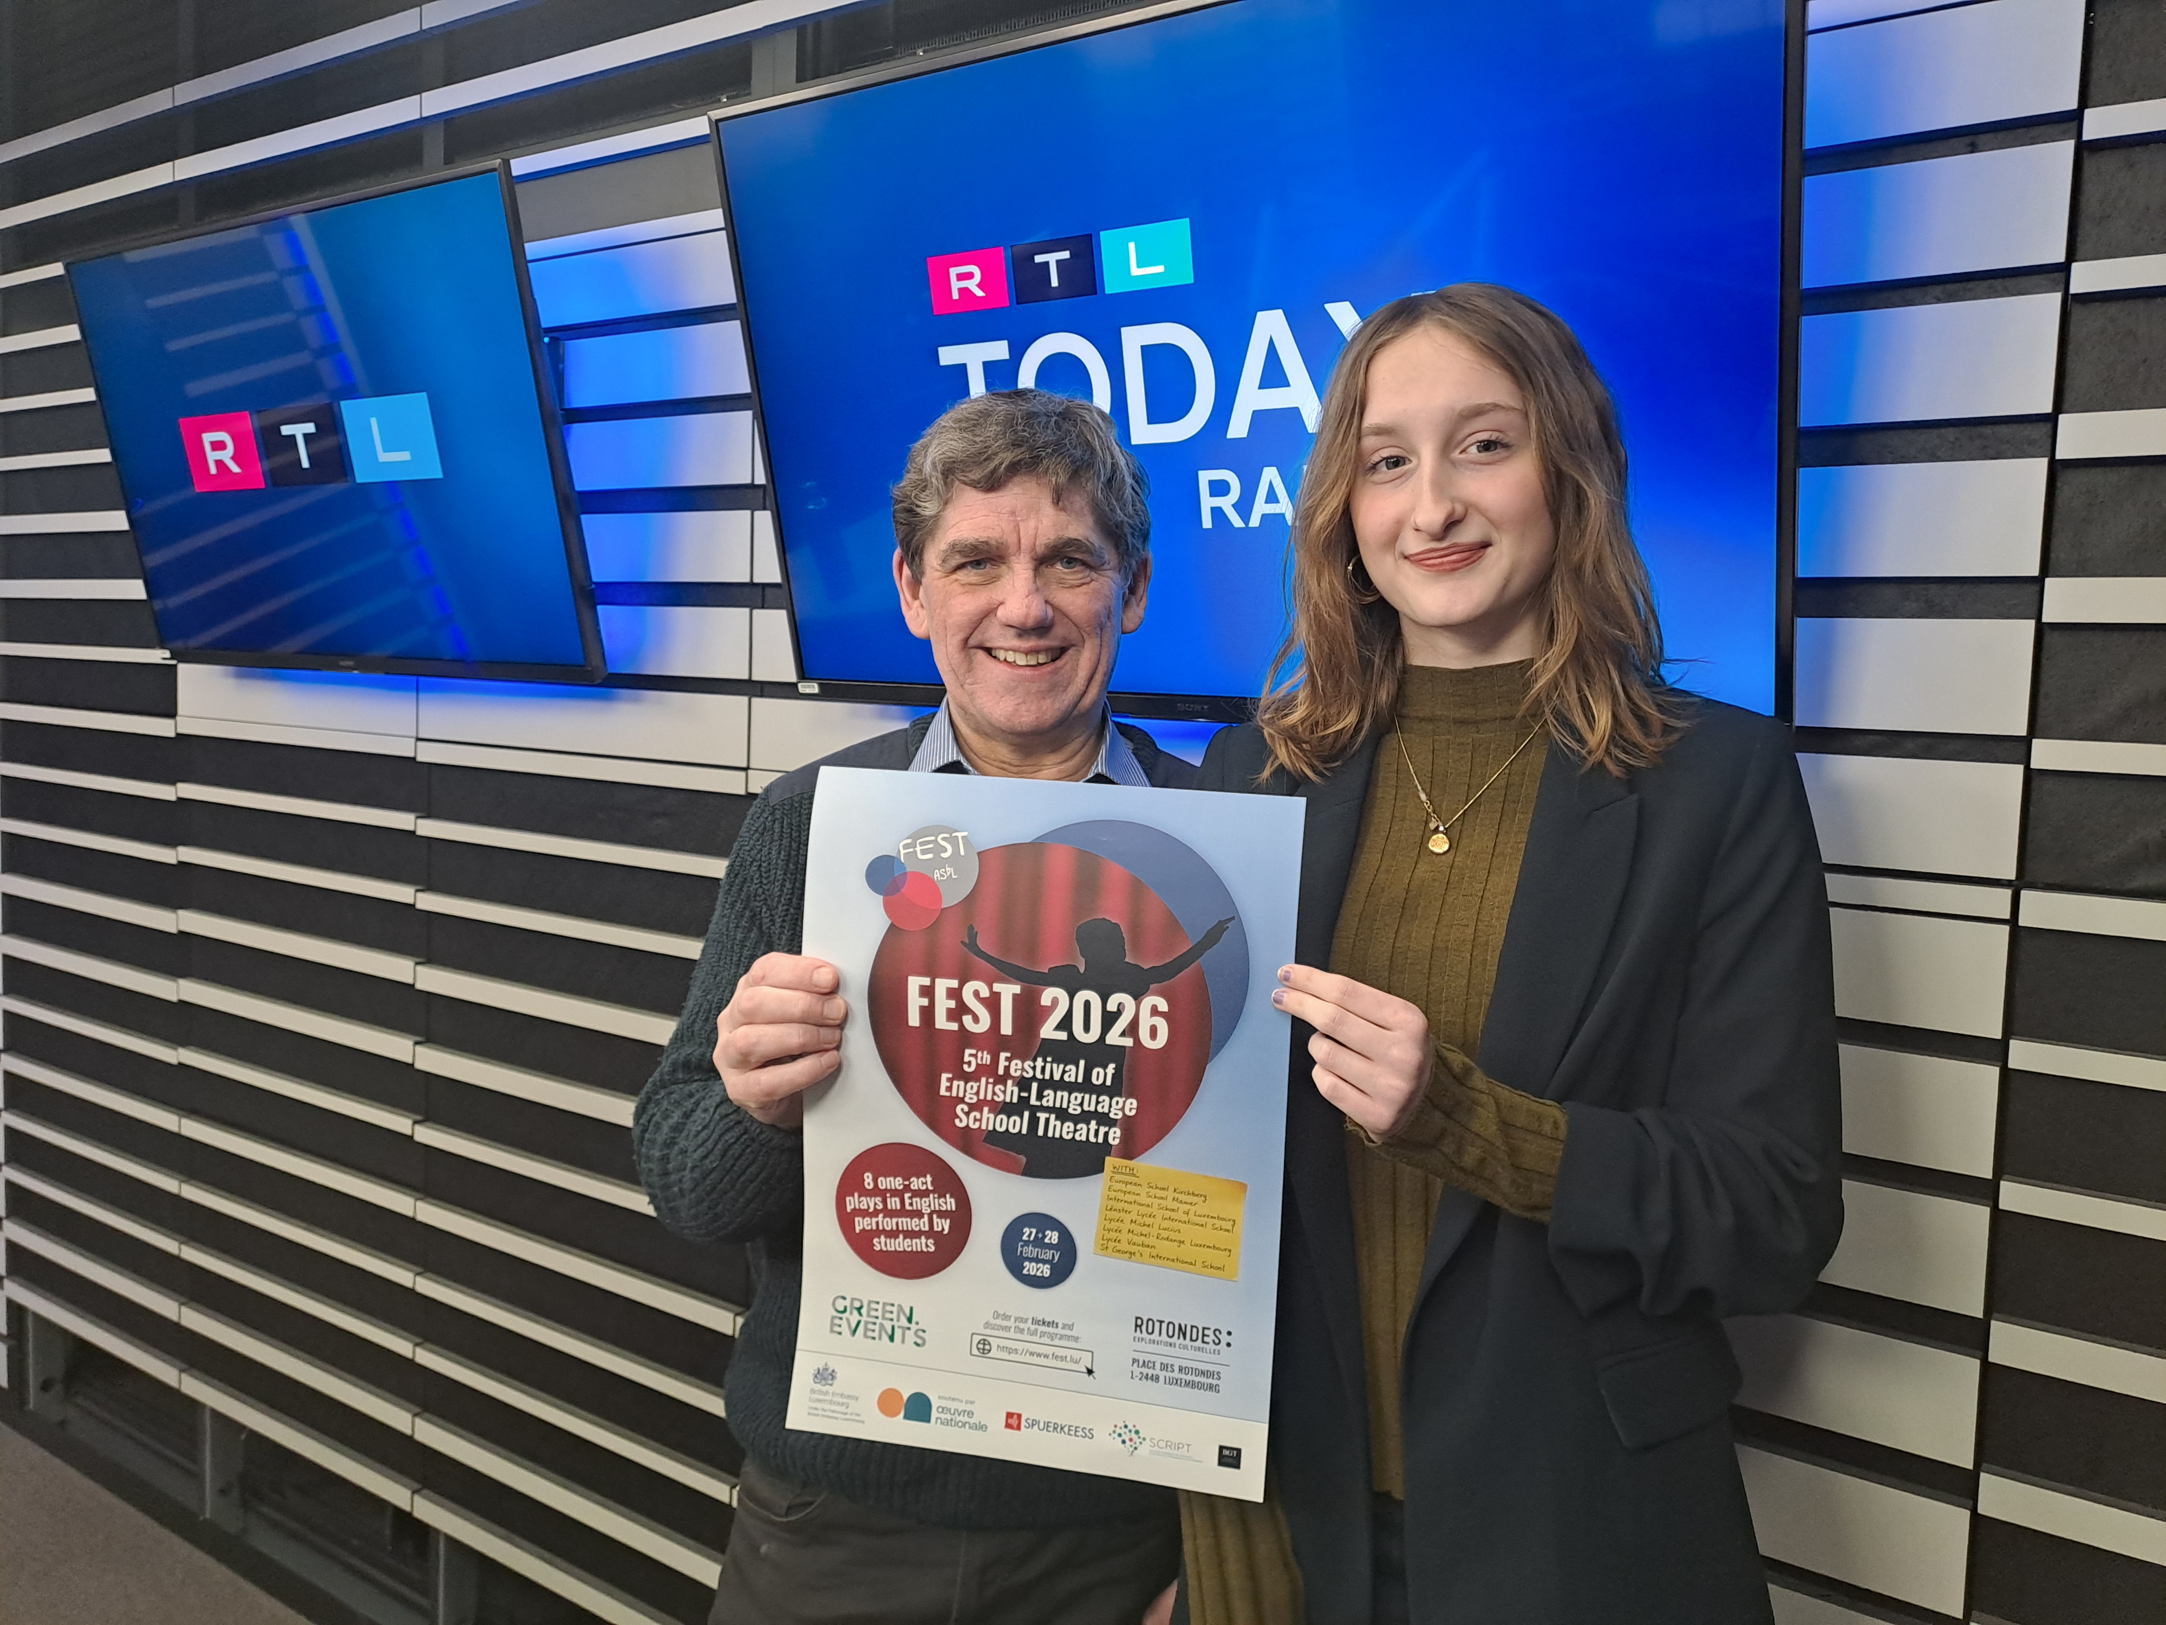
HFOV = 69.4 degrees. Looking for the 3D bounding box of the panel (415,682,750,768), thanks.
[{"bbox_3d":[-0.629,-0.115,1.938,0.617,0.080,0.018,5,5,33],"label":"panel"}]

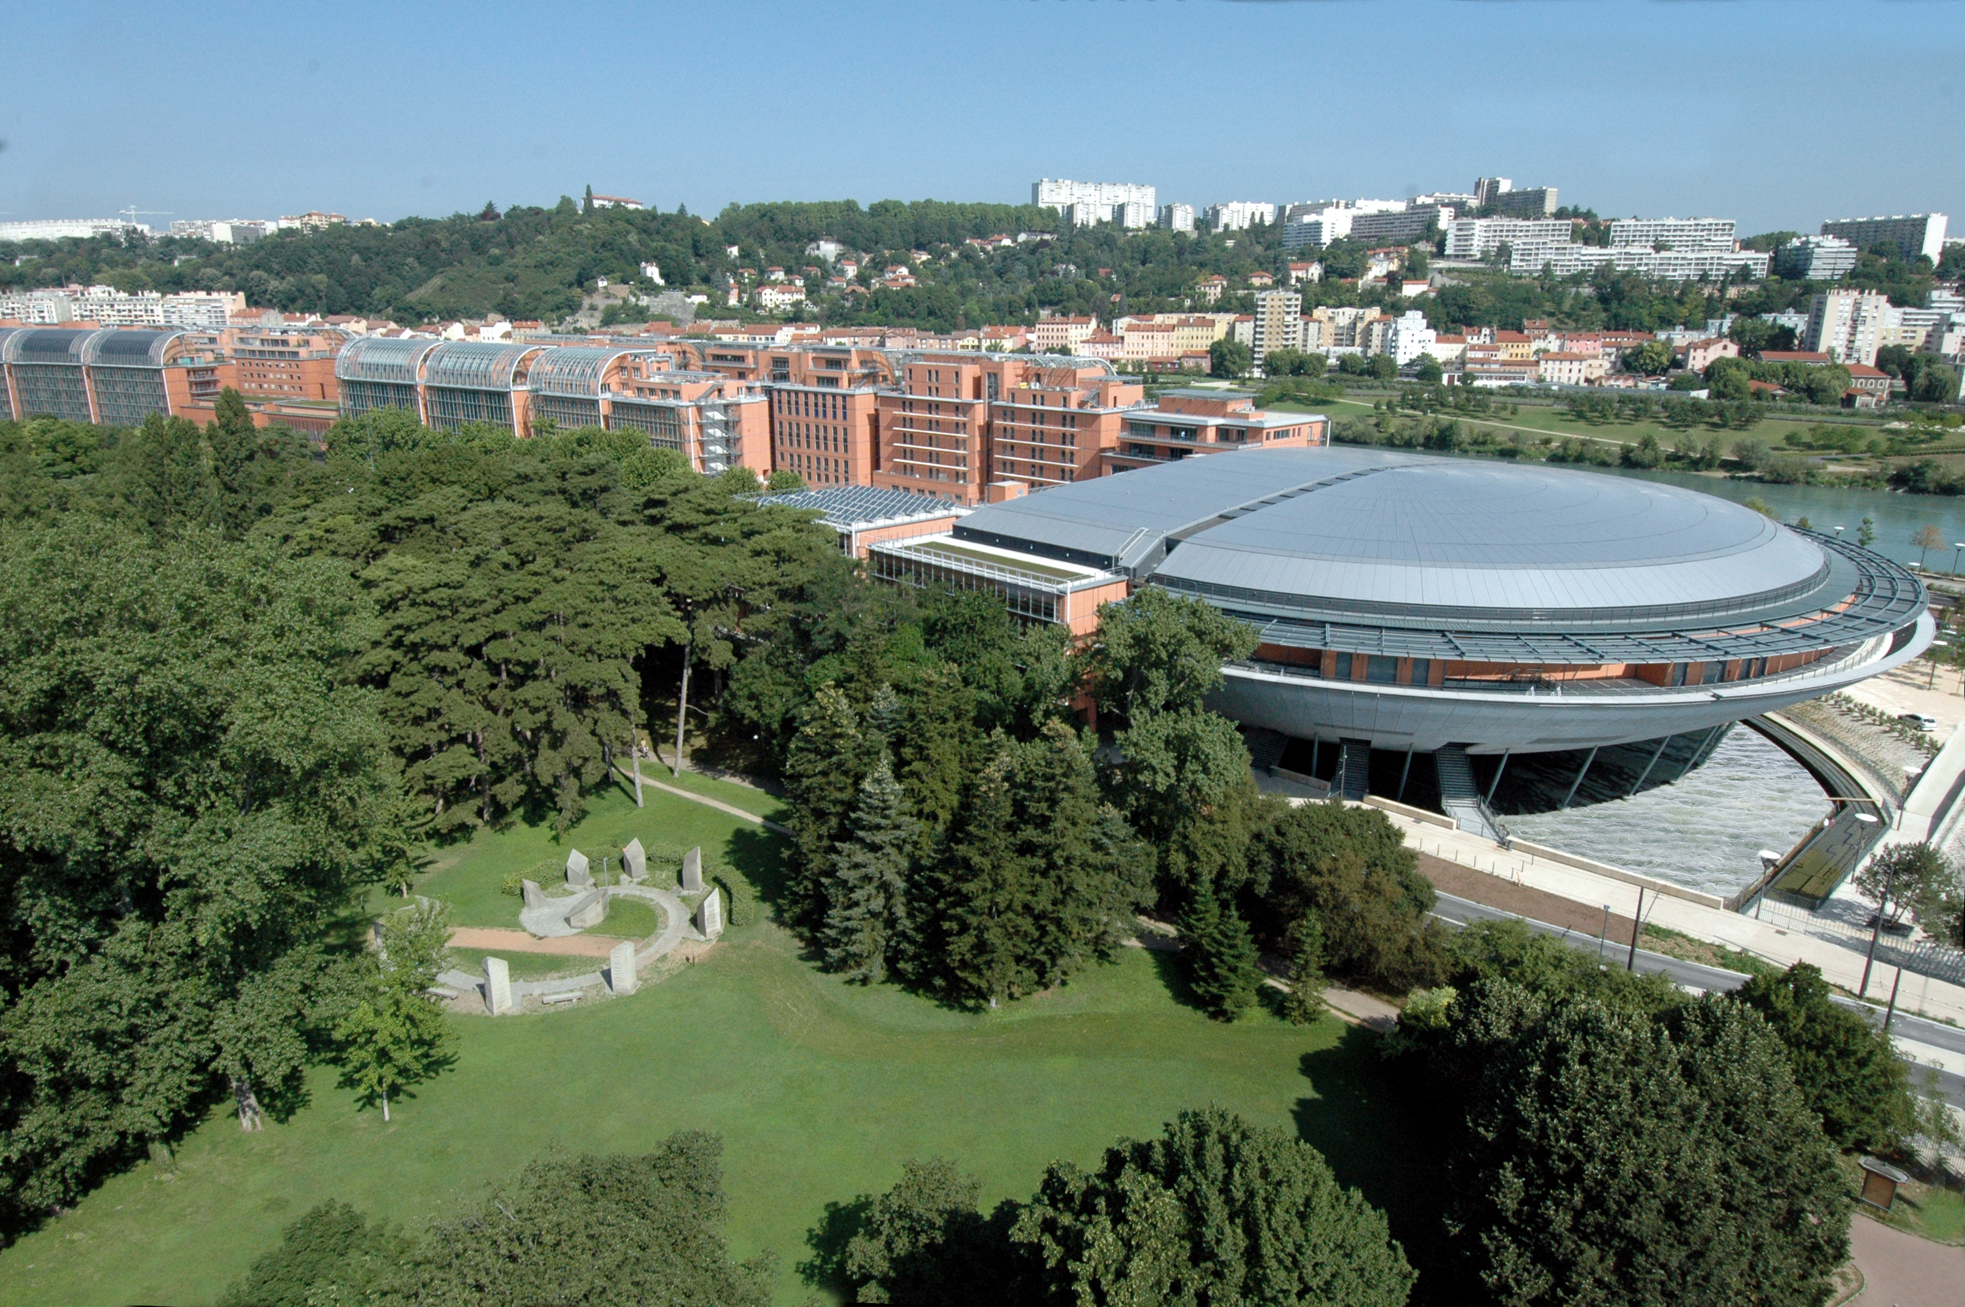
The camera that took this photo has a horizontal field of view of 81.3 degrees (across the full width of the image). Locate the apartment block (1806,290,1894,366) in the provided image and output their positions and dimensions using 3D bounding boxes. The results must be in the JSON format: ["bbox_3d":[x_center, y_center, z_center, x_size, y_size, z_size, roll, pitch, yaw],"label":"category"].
[{"bbox_3d":[368.900,-138.230,488.000,23.500,32.000,11.500,1,16,3],"label":"apartment block"}]

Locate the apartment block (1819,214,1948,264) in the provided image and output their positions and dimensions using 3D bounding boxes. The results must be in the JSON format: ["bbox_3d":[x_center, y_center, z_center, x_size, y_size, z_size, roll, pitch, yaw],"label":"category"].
[{"bbox_3d":[597.520,-272.680,762.000,13.500,32.000,74.000,-2,16,-8],"label":"apartment block"}]

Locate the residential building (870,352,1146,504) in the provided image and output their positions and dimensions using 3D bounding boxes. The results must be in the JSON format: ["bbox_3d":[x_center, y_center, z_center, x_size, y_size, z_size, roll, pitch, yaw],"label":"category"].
[{"bbox_3d":[5.214,-44.388,233.362,59.677,31.500,18.000,14,22,40],"label":"residential building"}]

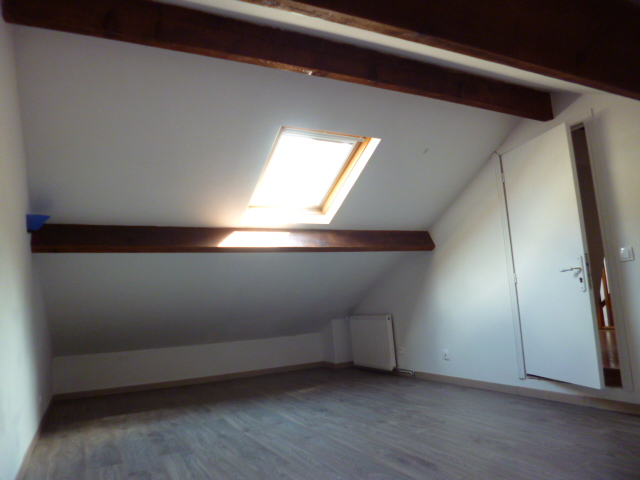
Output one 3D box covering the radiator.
[{"bbox_3d":[0.615,1.187,5.229,0.090,0.603,0.774,0,-9,-28],"label":"radiator"}]

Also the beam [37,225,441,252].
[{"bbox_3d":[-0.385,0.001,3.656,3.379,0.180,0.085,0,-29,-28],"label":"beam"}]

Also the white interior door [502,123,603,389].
[{"bbox_3d":[1.650,0.126,3.223,0.045,1.795,0.713,-1,-8,-16],"label":"white interior door"}]

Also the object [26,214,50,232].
[{"bbox_3d":[-1.713,-0.089,2.718,0.125,0.100,0.210,0,-9,-28],"label":"object"}]

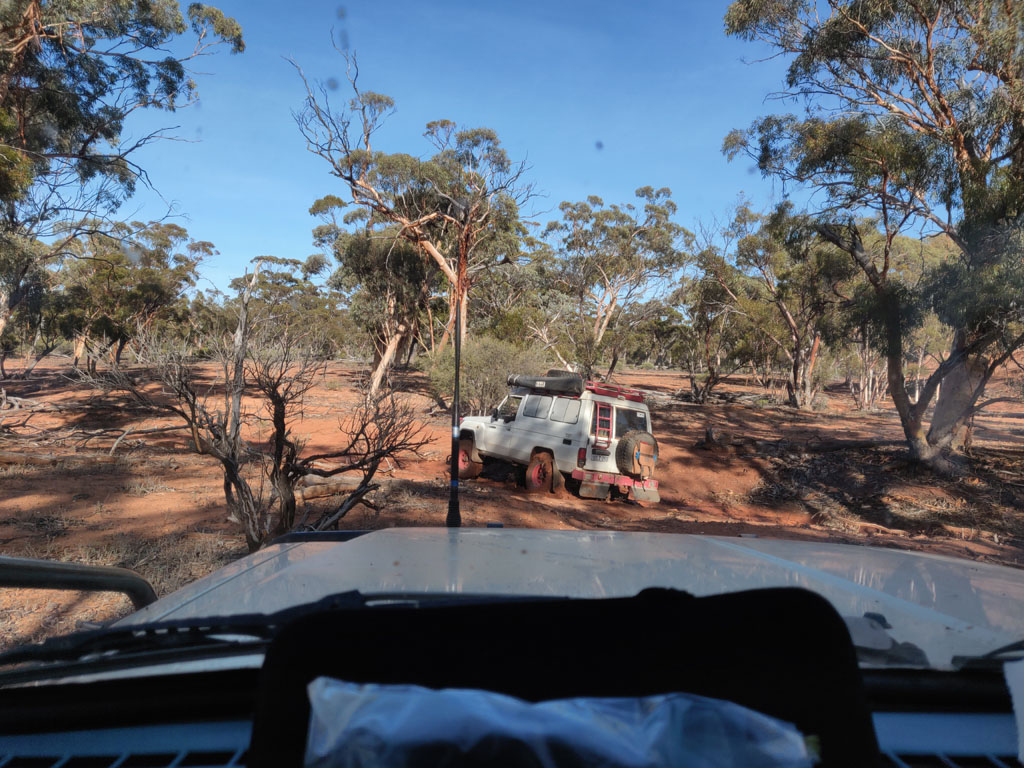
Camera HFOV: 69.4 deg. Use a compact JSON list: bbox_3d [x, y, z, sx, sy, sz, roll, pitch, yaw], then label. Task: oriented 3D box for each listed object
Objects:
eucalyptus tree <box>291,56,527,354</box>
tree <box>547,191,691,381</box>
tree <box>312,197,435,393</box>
[{"bbox_3d":[-3.633,-5.860,27.000,8.620,12.490,7.800,1,3,0],"label":"eucalyptus tree"},{"bbox_3d":[5.652,-5.409,40.000,7.790,10.550,7.200,1,3,0],"label":"tree"},{"bbox_3d":[-4.799,-3.059,26.000,4.430,7.070,4.400,1,3,0],"label":"tree"}]

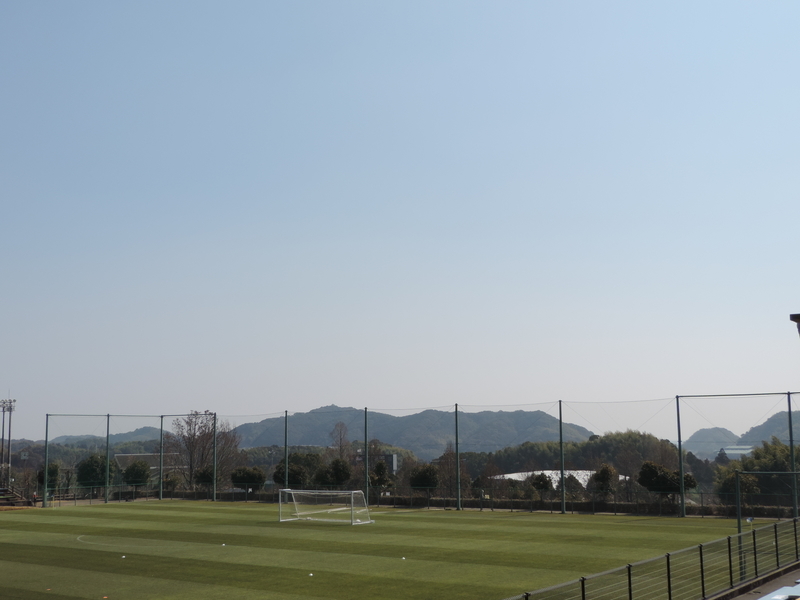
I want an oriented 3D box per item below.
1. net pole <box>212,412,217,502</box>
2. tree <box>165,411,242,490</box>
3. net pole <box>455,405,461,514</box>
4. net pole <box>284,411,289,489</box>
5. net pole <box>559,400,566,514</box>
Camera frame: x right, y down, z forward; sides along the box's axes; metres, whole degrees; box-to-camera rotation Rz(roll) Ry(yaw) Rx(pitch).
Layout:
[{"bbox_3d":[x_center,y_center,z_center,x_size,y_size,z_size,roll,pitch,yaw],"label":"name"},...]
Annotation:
[{"bbox_3d":[-20.528,17.368,110.114,0.300,9.710,0.300,-6,-10,35],"label":"net pole"},{"bbox_3d":[-24.172,18.790,122.232,9.890,10.340,9.200,1,-8,-11],"label":"tree"},{"bbox_3d":[5.362,14.495,92.097,0.300,9.710,0.300,-6,-10,35],"label":"net pole"},{"bbox_3d":[-11.898,16.410,104.109,0.300,9.710,0.300,-6,-10,35],"label":"net pole"},{"bbox_3d":[13.991,13.537,86.091,0.300,9.710,0.300,-6,-10,35],"label":"net pole"}]

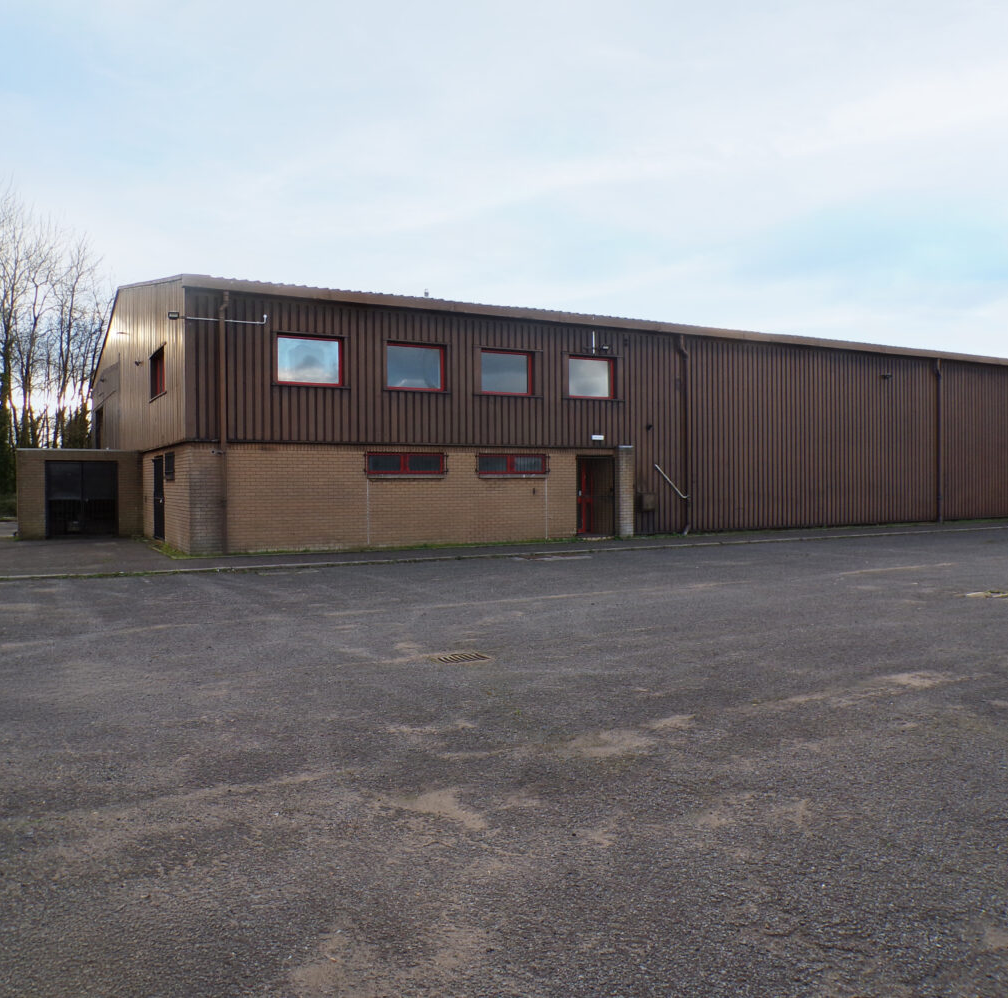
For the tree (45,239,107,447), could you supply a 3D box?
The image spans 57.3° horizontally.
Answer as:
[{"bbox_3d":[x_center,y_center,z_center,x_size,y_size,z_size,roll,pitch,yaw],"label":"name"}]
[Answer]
[{"bbox_3d":[-25.117,-7.250,53.930,4.000,15.991,4.000,-1,1,-25],"label":"tree"}]

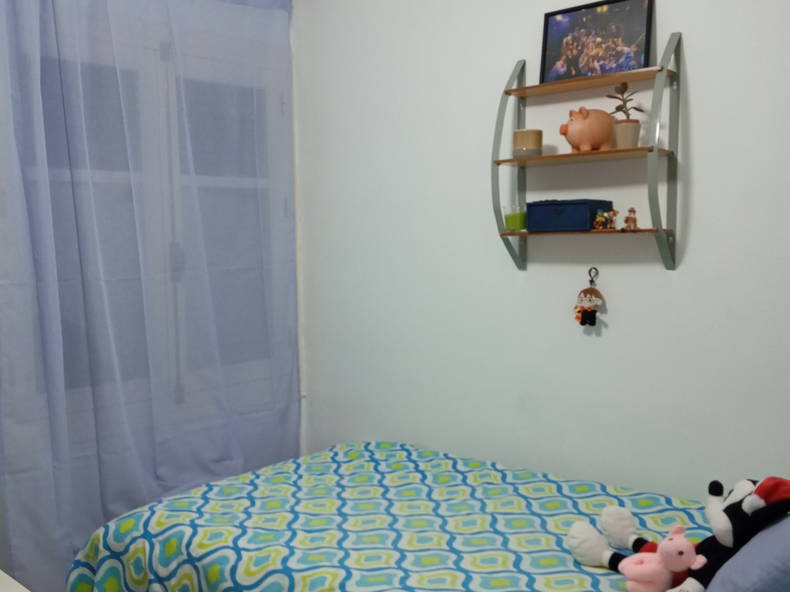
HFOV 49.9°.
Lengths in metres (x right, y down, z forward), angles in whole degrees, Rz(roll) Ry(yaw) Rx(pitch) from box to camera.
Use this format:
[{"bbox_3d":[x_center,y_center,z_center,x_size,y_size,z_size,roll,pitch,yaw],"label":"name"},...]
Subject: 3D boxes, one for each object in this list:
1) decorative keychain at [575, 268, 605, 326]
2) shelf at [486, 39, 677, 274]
[{"bbox_3d":[0.508,0.002,2.245,0.078,0.155,0.051,2,5,40],"label":"decorative keychain"},{"bbox_3d":[0.481,-0.354,2.187,0.464,0.580,0.138,2,5,40],"label":"shelf"}]

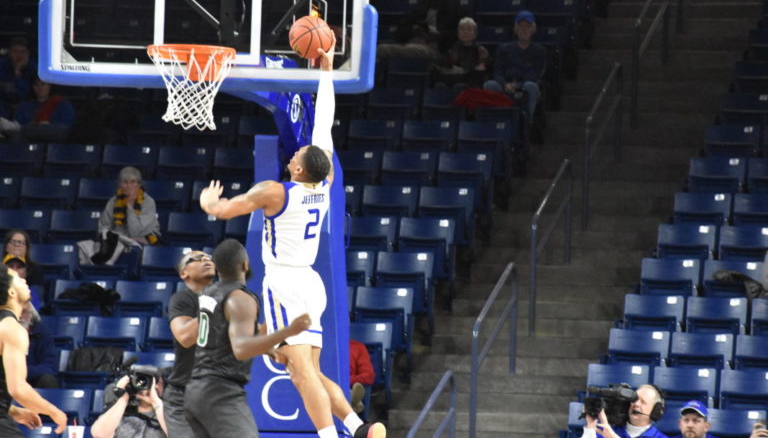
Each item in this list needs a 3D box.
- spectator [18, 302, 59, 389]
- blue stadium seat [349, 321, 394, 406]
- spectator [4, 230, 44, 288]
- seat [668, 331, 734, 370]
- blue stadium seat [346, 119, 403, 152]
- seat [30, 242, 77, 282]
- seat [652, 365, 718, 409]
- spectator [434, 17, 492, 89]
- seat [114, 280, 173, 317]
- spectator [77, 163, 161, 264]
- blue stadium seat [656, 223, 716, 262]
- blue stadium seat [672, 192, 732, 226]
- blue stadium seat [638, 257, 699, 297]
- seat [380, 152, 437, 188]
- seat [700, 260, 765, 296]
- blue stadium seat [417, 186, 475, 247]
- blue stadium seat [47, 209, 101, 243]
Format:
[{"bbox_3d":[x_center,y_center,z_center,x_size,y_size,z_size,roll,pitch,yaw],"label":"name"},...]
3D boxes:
[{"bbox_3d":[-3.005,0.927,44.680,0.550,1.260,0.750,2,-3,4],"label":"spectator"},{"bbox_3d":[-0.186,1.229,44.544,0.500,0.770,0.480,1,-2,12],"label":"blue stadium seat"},{"bbox_3d":[-3.108,0.698,45.711,0.520,1.220,0.780,1,-2,12],"label":"spectator"},{"bbox_3d":[2.479,1.312,42.978,0.510,0.820,0.500,1,-3,13],"label":"seat"},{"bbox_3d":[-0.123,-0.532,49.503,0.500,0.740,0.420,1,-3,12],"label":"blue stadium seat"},{"bbox_3d":[-2.855,0.601,45.735,0.500,0.780,0.500,1,-2,12],"label":"seat"},{"bbox_3d":[2.300,1.542,42.030,0.510,0.780,0.500,1,-2,12],"label":"seat"},{"bbox_3d":[0.706,-1.297,50.122,0.500,1.162,0.800,1,-2,12],"label":"spectator"},{"bbox_3d":[-2.015,0.897,44.680,0.500,0.780,0.500,1,-2,12],"label":"seat"},{"bbox_3d":[-2.273,0.131,46.413,0.580,1.198,0.720,1,-3,13],"label":"spectator"},{"bbox_3d":[2.487,0.453,45.408,0.510,0.820,0.500,1,-3,13],"label":"blue stadium seat"},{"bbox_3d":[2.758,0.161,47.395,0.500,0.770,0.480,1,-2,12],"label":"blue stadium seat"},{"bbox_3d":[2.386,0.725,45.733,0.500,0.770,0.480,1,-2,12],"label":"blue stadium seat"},{"bbox_3d":[0.195,-0.200,47.760,0.500,0.780,0.500,1,-2,12],"label":"seat"},{"bbox_3d":[2.836,0.731,44.568,0.510,0.780,0.500,1,-2,12],"label":"seat"},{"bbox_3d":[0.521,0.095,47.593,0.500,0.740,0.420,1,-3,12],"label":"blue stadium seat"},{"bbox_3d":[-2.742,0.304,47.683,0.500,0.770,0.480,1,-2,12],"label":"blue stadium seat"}]

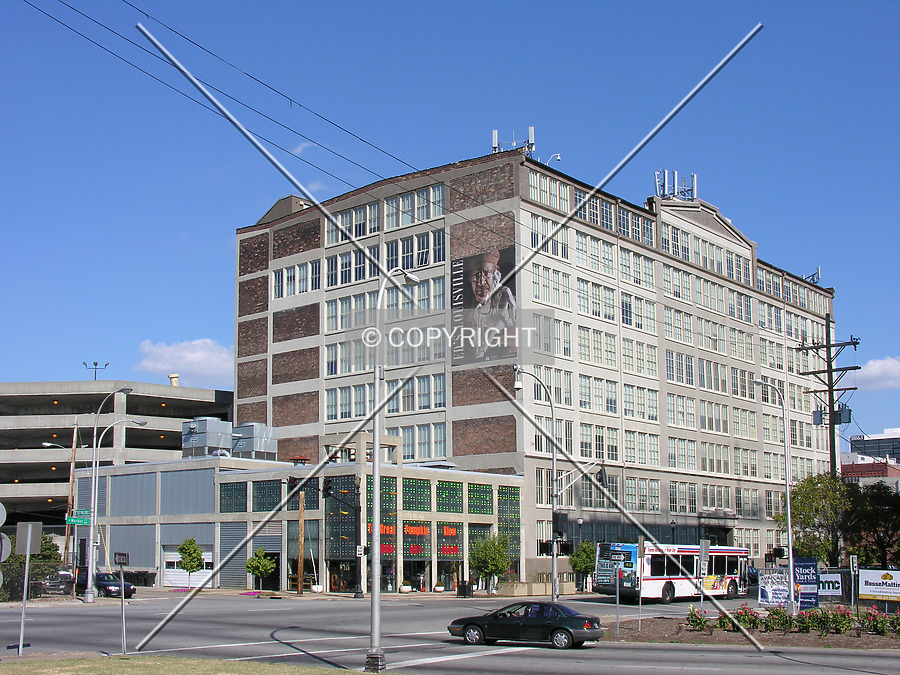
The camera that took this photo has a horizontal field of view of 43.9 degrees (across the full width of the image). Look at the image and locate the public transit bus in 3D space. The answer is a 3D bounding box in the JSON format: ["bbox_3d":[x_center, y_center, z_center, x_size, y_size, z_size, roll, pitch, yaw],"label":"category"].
[{"bbox_3d":[12.297,12.693,60.378,2.600,2.980,12.240,-9,-15,39],"label":"public transit bus"}]

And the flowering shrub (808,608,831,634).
[{"bbox_3d":[11.812,9.086,35.740,0.703,0.792,0.703,0,-11,0],"label":"flowering shrub"}]

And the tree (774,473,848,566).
[{"bbox_3d":[19.478,10.638,60.089,3.909,6.732,3.909,0,-11,0],"label":"tree"}]

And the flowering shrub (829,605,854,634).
[{"bbox_3d":[12.554,9.050,35.850,0.792,0.919,0.792,0,-11,0],"label":"flowering shrub"}]

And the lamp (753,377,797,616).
[{"bbox_3d":[13.804,6.728,47.930,1.800,10.080,0.500,-7,-13,36],"label":"lamp"}]

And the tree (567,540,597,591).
[{"bbox_3d":[8.361,14.236,69.500,2.100,3.200,2.100,0,-10,0],"label":"tree"}]

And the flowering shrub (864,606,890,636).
[{"bbox_3d":[13.574,9.018,35.500,0.830,0.920,0.830,0,-10,0],"label":"flowering shrub"}]

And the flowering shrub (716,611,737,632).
[{"bbox_3d":[8.109,8.327,32.853,0.587,0.605,0.587,-3,-11,13],"label":"flowering shrub"}]

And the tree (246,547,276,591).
[{"bbox_3d":[-10.979,13.473,65.119,1.747,2.555,1.747,0,-11,0],"label":"tree"}]

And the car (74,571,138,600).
[{"bbox_3d":[-19.517,14.000,63.280,4.500,1.420,1.760,-10,-15,44],"label":"car"}]

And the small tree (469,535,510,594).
[{"bbox_3d":[2.372,13.462,66.300,2.500,3.500,2.500,0,-10,0],"label":"small tree"}]

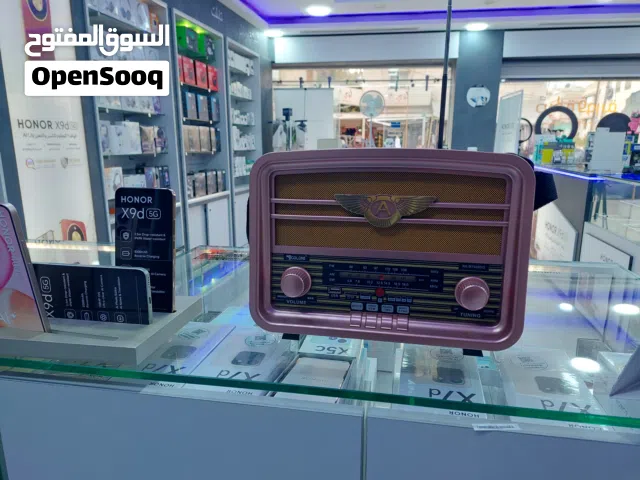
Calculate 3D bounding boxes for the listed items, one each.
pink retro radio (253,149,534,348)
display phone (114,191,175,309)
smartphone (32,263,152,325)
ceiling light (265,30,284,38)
[{"bbox_3d":[0.079,0.005,0.541,0.303,0.220,0.117,2,8,11],"label":"pink retro radio"},{"bbox_3d":[-0.217,0.017,0.552,0.076,0.162,0.009,2,5,8],"label":"display phone"},{"bbox_3d":[-0.273,0.067,0.516,0.162,0.076,0.008,2,12,9],"label":"smartphone"},{"bbox_3d":[-0.569,-2.573,5.550,0.225,0.040,0.225,0,13,0],"label":"ceiling light"}]

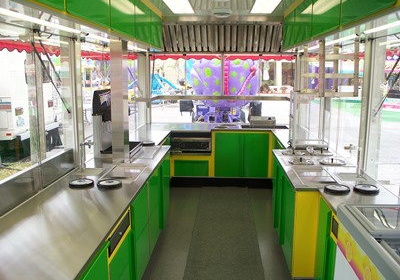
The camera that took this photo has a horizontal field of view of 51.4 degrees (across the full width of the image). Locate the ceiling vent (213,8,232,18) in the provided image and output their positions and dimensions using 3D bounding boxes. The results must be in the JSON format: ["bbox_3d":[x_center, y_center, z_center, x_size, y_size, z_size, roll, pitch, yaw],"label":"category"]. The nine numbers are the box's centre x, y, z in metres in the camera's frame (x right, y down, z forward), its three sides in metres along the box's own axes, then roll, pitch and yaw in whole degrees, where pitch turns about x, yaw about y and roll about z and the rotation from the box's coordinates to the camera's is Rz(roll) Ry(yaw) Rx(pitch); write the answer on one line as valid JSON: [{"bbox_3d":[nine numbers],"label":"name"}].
[{"bbox_3d":[0.279,-1.553,5.157,0.245,0.080,0.245,1,10,3],"label":"ceiling vent"}]

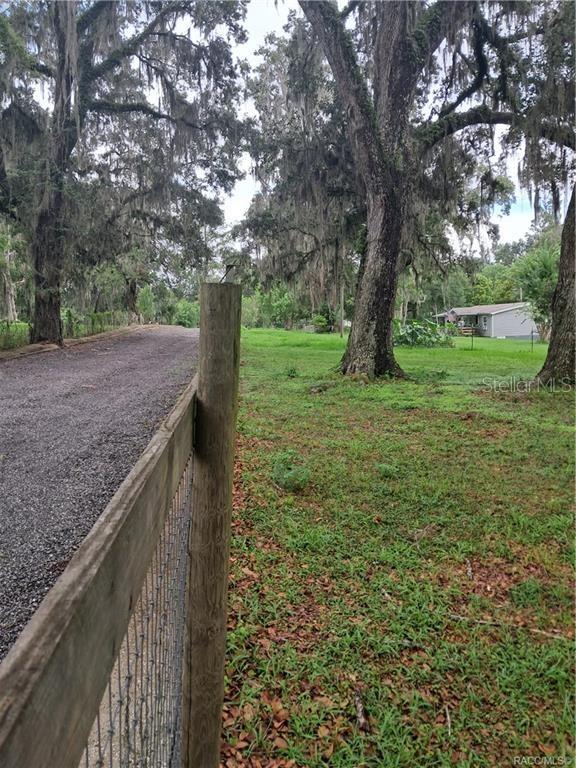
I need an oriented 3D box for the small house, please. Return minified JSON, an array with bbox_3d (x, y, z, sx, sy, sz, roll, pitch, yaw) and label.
[{"bbox_3d":[24.300,-7.250,69.000,7.700,3.900,12.500,0,6,-6],"label":"small house"}]

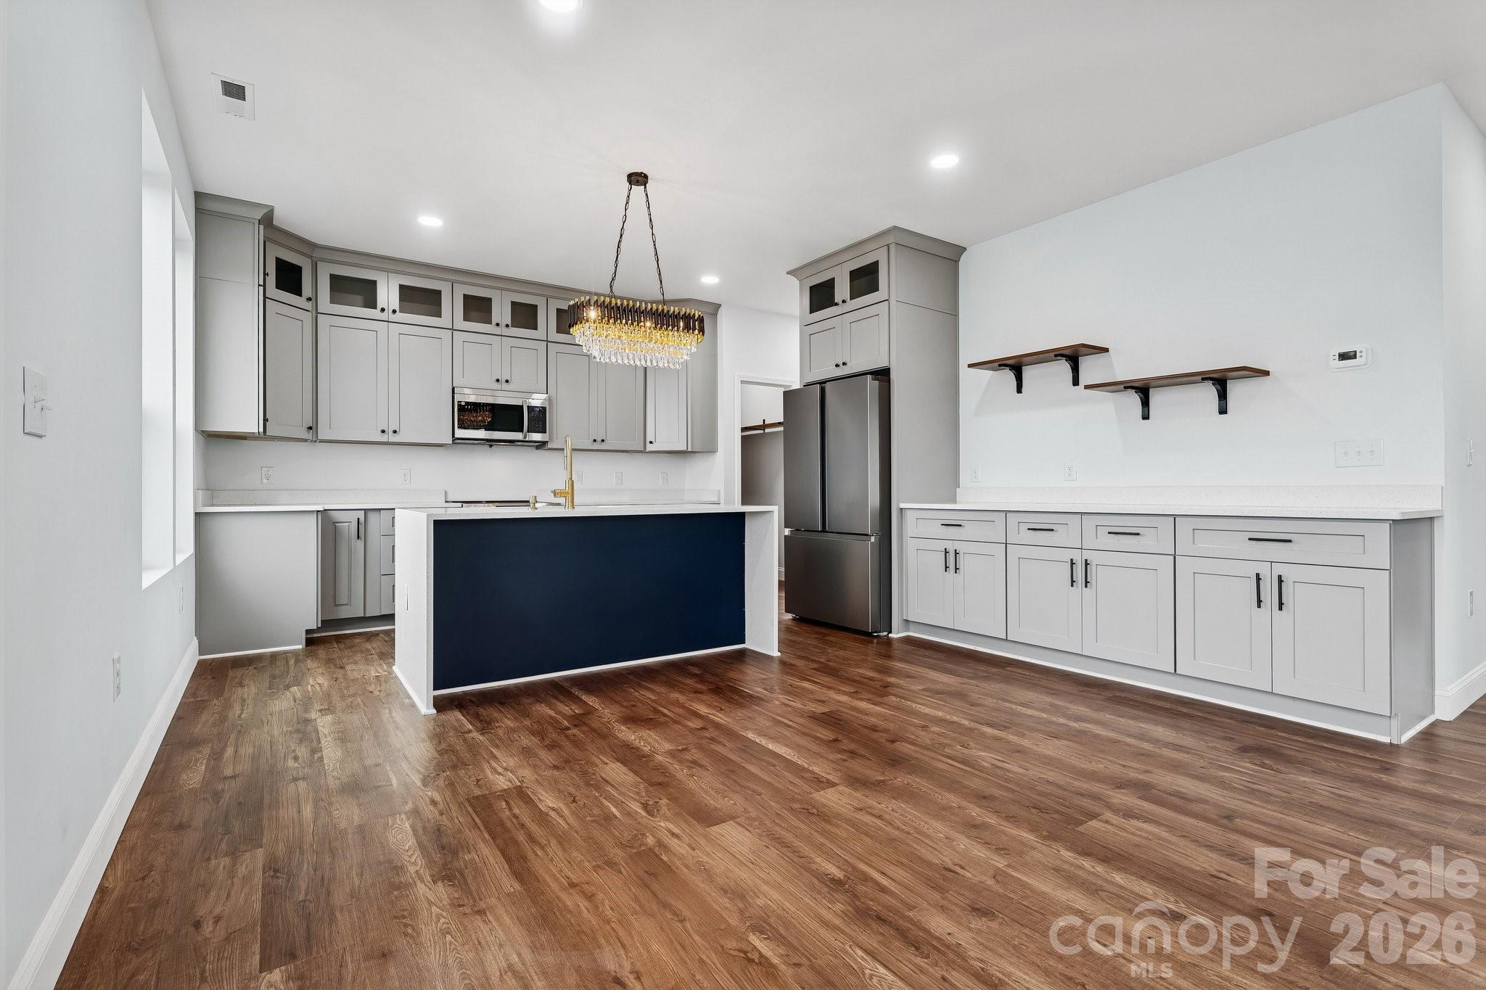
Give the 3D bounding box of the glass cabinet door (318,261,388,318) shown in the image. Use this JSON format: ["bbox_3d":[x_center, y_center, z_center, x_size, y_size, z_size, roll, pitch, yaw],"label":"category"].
[{"bbox_3d":[-2.875,-1.494,4.878,0.446,0.363,0.025,0,0,-36],"label":"glass cabinet door"}]

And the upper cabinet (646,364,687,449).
[{"bbox_3d":[-0.675,-0.863,6.320,0.440,0.910,0.350,0,0,10],"label":"upper cabinet"}]

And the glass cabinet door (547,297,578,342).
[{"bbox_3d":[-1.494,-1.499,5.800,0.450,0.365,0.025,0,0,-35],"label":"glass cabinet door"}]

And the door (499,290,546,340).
[{"bbox_3d":[-1.834,-1.491,5.551,0.376,0.370,0.025,0,0,-35],"label":"door"}]

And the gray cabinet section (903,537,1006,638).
[{"bbox_3d":[1.621,0.581,4.460,0.620,0.576,0.760,0,0,-35],"label":"gray cabinet section"}]

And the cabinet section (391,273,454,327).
[{"bbox_3d":[-2.507,-1.501,5.143,0.450,0.367,0.025,0,0,-36],"label":"cabinet section"}]

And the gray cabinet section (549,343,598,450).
[{"bbox_3d":[-1.580,-0.857,5.917,0.452,0.903,0.330,0,0,-35],"label":"gray cabinet section"}]

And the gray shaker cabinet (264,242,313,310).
[{"bbox_3d":[-3.095,-1.486,4.494,0.025,0.365,0.355,0,0,12],"label":"gray shaker cabinet"}]

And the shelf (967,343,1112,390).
[{"bbox_3d":[1.873,-0.787,4.219,0.270,0.200,0.785,0,0,-36],"label":"shelf"}]

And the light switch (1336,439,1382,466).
[{"bbox_3d":[2.862,-0.192,3.068,0.012,0.117,0.165,0,0,-36],"label":"light switch"}]

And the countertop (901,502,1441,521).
[{"bbox_3d":[2.047,0.078,3.660,0.645,0.035,2.450,0,0,-36],"label":"countertop"}]

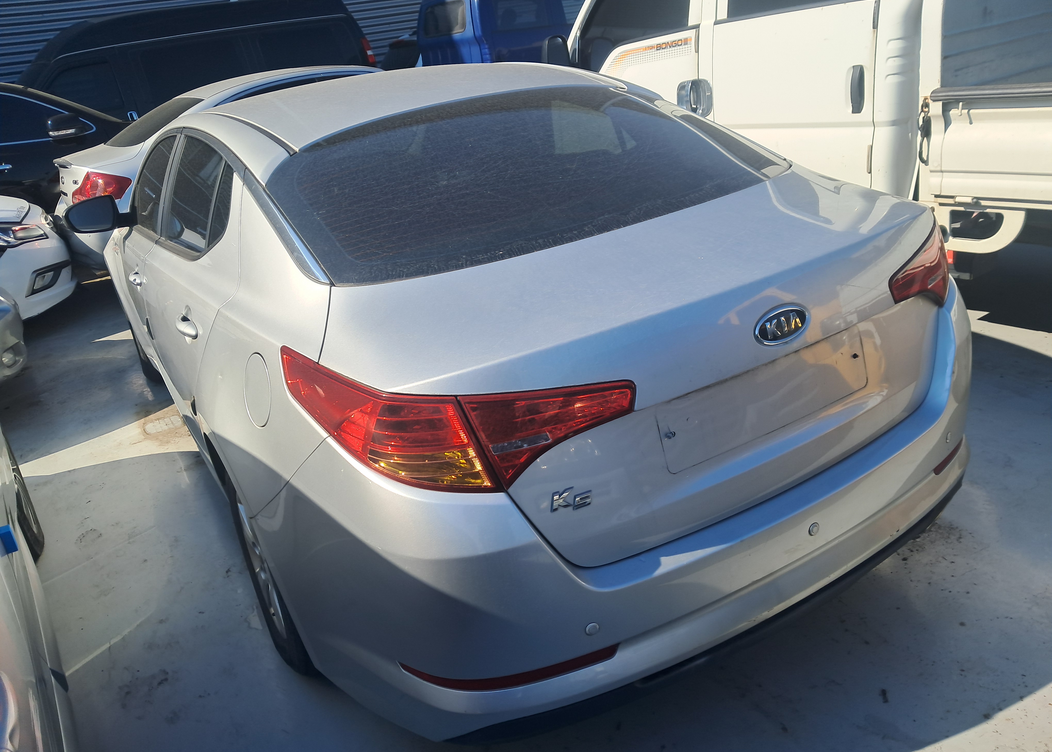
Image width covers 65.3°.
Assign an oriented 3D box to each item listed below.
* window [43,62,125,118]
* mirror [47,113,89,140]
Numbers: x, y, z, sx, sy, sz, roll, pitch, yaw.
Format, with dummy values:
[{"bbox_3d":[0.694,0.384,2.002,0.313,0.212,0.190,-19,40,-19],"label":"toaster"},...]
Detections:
[{"bbox_3d":[-4.841,-3.094,8.893,0.760,0.510,0.050,-20,20,-27],"label":"window"},{"bbox_3d":[-4.301,-2.325,7.675,0.180,0.200,0.280,-12,23,-9],"label":"mirror"}]

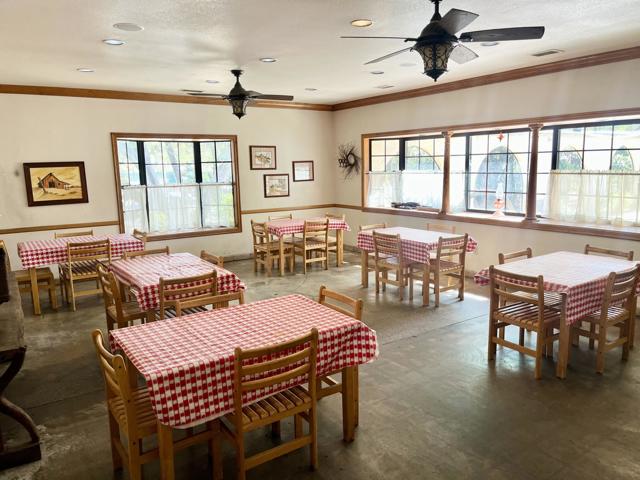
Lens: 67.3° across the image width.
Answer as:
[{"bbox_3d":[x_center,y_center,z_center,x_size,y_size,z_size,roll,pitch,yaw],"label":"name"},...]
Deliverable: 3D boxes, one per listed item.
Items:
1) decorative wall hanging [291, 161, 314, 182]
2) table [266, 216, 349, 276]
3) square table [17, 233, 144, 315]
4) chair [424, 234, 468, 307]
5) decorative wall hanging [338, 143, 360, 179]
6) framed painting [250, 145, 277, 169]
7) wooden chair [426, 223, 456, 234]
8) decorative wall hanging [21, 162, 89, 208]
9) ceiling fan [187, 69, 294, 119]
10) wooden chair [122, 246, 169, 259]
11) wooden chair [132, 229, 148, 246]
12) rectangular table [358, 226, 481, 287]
[{"bbox_3d":[-0.296,-1.306,9.149,0.473,0.385,0.030,-7,11,-34],"label":"decorative wall hanging"},{"bbox_3d":[-0.314,0.086,7.898,1.280,0.745,0.800,-7,11,-34],"label":"table"},{"bbox_3d":[-3.081,0.403,6.269,1.330,0.745,0.800,-7,10,-31],"label":"square table"},{"bbox_3d":[1.443,0.334,5.845,0.480,0.820,0.500,-7,11,-34],"label":"chair"},{"bbox_3d":[0.544,-1.471,9.042,0.100,0.670,0.640,-7,11,-34],"label":"decorative wall hanging"},{"bbox_3d":[-1.010,-1.467,8.622,0.530,0.425,0.030,-7,11,-34],"label":"framed painting"},{"bbox_3d":[1.466,0.237,6.455,0.500,0.820,0.480,-7,11,-34],"label":"wooden chair"},{"bbox_3d":[-3.722,-0.795,6.819,0.767,0.606,0.036,-7,11,-34],"label":"decorative wall hanging"},{"bbox_3d":[-0.959,-1.710,5.675,1.345,0.556,1.345,-7,11,-34],"label":"ceiling fan"},{"bbox_3d":[-1.667,0.532,4.917,0.457,0.810,0.515,-7,11,-34],"label":"wooden chair"},{"bbox_3d":[-2.595,0.314,6.429,0.515,0.810,0.457,-7,11,-34],"label":"wooden chair"},{"bbox_3d":[1.214,0.301,6.319,0.840,0.745,1.240,-7,11,-34],"label":"rectangular table"}]

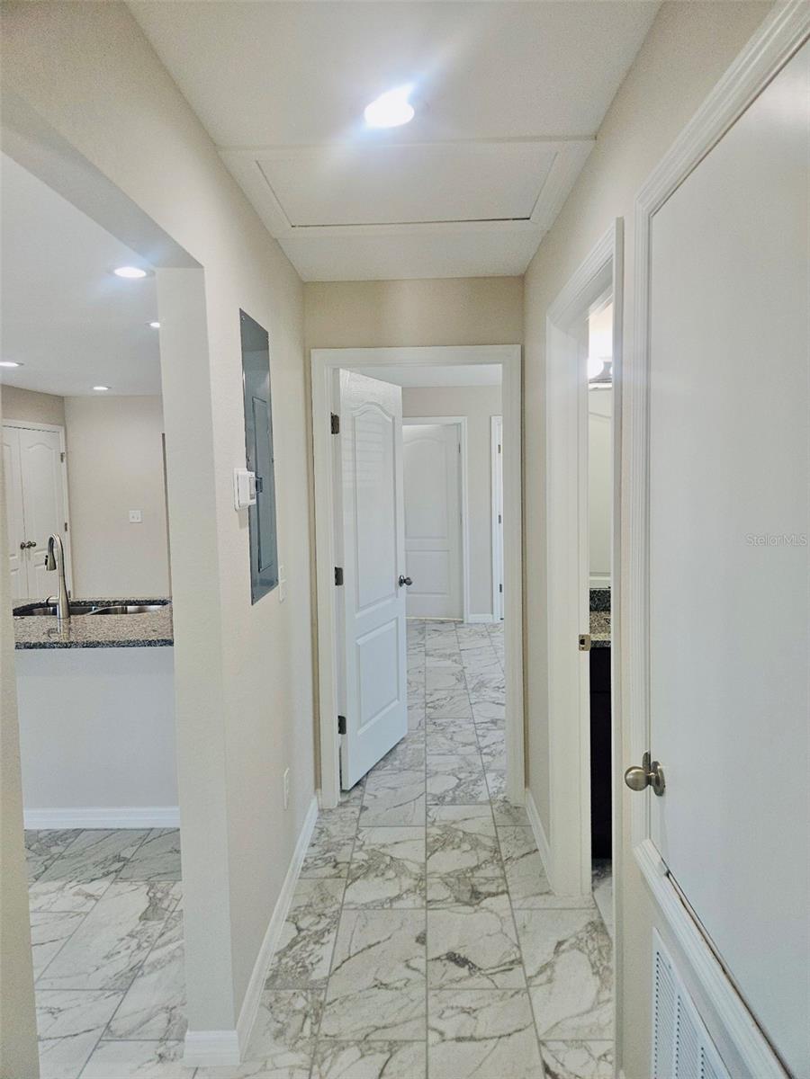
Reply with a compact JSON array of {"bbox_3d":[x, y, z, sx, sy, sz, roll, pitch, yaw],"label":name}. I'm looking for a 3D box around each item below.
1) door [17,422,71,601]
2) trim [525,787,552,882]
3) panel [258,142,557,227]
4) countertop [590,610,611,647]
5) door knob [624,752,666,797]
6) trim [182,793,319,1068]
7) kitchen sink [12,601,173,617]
[{"bbox_3d":[-3.550,-0.053,7.118,0.040,2.030,0.765,-1,5,2],"label":"door"},{"bbox_3d":[0.565,1.233,3.007,0.015,0.084,0.670,-1,5,2],"label":"trim"},{"bbox_3d":[0.012,-1.067,2.196,0.815,0.022,0.515,-1,5,2],"label":"panel"},{"bbox_3d":[1.081,0.366,2.978,0.820,0.030,0.580,-1,5,2],"label":"countertop"},{"bbox_3d":[0.467,0.472,1.412,0.068,0.070,0.070,-1,5,2],"label":"door knob"},{"bbox_3d":[-0.493,1.288,2.634,0.150,0.084,1.480,-1,5,2],"label":"trim"},{"bbox_3d":[-1.605,0.459,3.647,0.790,0.210,0.460,-1,5,2],"label":"kitchen sink"}]

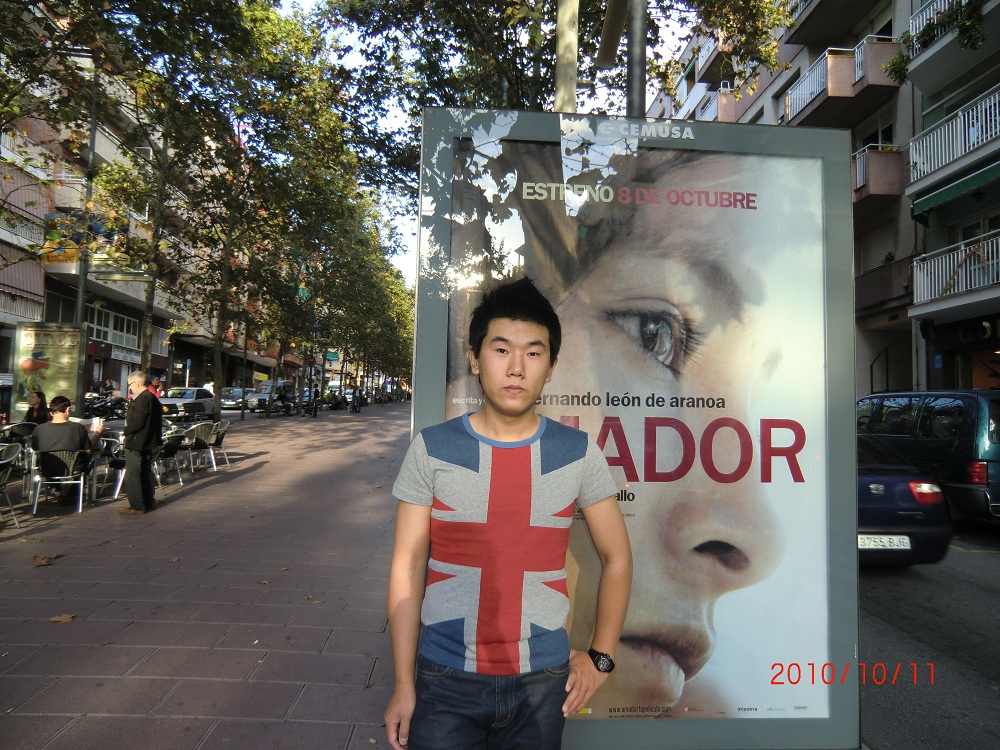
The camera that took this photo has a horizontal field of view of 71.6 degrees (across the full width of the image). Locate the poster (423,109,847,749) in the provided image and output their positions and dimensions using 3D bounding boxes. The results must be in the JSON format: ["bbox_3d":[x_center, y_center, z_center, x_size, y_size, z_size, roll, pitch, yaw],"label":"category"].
[{"bbox_3d":[0.420,0.147,2.140,1.340,1.880,0.120,2,-3,-4],"label":"poster"}]

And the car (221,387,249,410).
[{"bbox_3d":[-17.800,1.600,46.500,1.720,1.430,4.200,2,-3,-7],"label":"car"}]

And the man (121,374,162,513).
[{"bbox_3d":[-4.240,0.790,8.200,0.400,1.660,0.480,2,-3,-6],"label":"man"}]

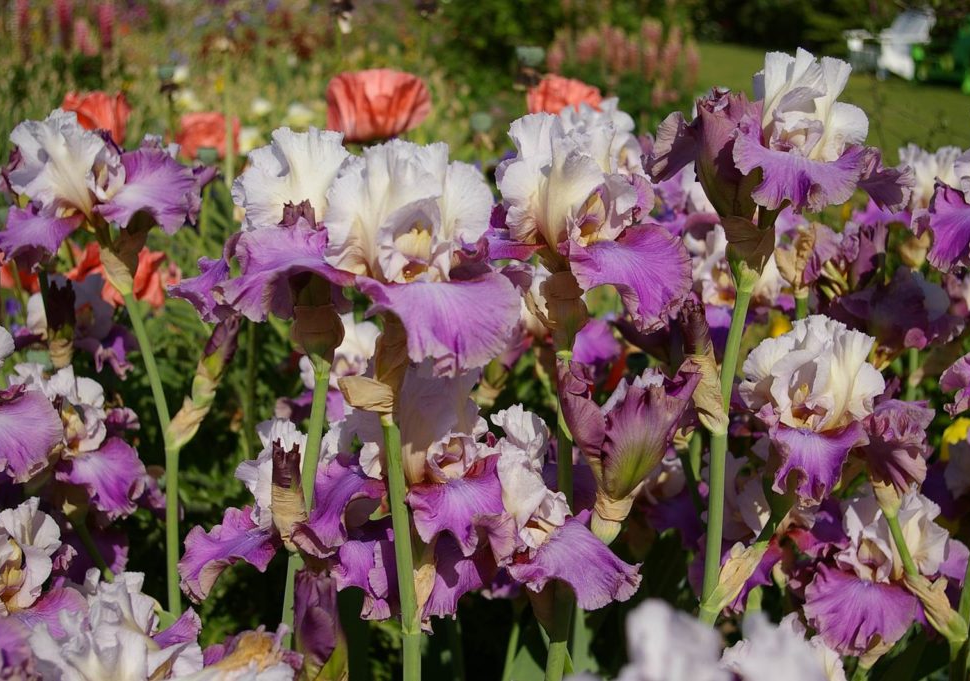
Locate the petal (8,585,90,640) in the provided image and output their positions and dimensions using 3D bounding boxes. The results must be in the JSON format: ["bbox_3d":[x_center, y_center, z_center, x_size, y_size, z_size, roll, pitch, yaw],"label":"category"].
[{"bbox_3d":[-0.268,0.170,0.860,0.060,0.037,0.058,11,18,39],"label":"petal"}]

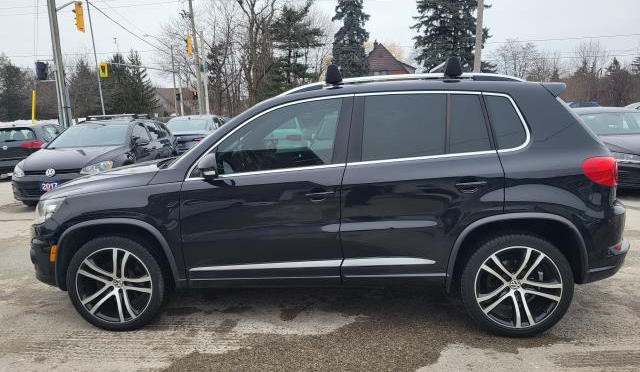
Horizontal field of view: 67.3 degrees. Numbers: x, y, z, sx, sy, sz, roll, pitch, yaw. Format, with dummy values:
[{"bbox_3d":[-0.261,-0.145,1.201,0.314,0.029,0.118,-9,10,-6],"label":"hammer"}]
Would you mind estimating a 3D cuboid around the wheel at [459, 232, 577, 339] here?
[{"bbox_3d":[1.232,0.606,3.071,0.680,0.680,0.250,-1,9,5],"label":"wheel"}]

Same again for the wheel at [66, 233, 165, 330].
[{"bbox_3d":[-1.361,0.648,3.315,0.680,0.680,0.240,-1,9,6],"label":"wheel"}]

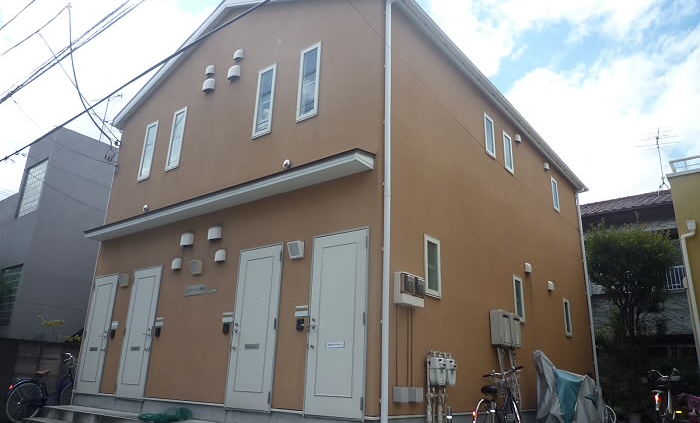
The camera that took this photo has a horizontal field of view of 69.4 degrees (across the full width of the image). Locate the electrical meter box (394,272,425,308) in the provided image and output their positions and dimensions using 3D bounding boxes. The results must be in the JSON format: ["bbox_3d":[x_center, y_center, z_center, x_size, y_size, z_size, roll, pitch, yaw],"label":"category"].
[{"bbox_3d":[0.684,0.898,5.707,0.100,0.344,0.505,-12,-23,36],"label":"electrical meter box"}]

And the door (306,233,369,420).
[{"bbox_3d":[-0.149,1.221,5.660,0.834,2.042,0.090,-12,-23,36],"label":"door"}]

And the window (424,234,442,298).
[{"bbox_3d":[1.036,0.683,6.233,0.090,0.752,0.391,-12,-23,36],"label":"window"}]

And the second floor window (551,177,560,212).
[{"bbox_3d":[4.580,-0.368,11.223,0.090,0.719,0.367,-12,-23,36],"label":"second floor window"}]

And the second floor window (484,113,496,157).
[{"bbox_3d":[2.415,-1.304,8.706,0.080,0.745,0.377,-12,-23,36],"label":"second floor window"}]

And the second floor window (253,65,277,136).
[{"bbox_3d":[-1.284,-1.666,7.622,0.389,1.174,0.080,-12,-23,36],"label":"second floor window"}]

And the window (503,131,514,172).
[{"bbox_3d":[2.928,-1.083,9.323,0.080,0.745,0.371,-12,-23,36],"label":"window"}]

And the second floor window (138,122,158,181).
[{"bbox_3d":[-3.794,-1.137,9.505,0.379,1.179,0.090,-12,-23,36],"label":"second floor window"}]

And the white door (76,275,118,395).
[{"bbox_3d":[-4.436,2.135,8.886,0.831,2.031,0.080,-12,-23,36],"label":"white door"}]

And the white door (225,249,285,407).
[{"bbox_3d":[-1.221,1.453,6.467,0.835,2.050,0.090,-12,-23,36],"label":"white door"}]

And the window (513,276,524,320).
[{"bbox_3d":[2.841,1.480,8.481,0.080,0.764,0.379,-12,-23,36],"label":"window"}]

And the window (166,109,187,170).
[{"bbox_3d":[-3.076,-1.288,8.962,0.378,1.179,0.090,-12,-23,36],"label":"window"}]

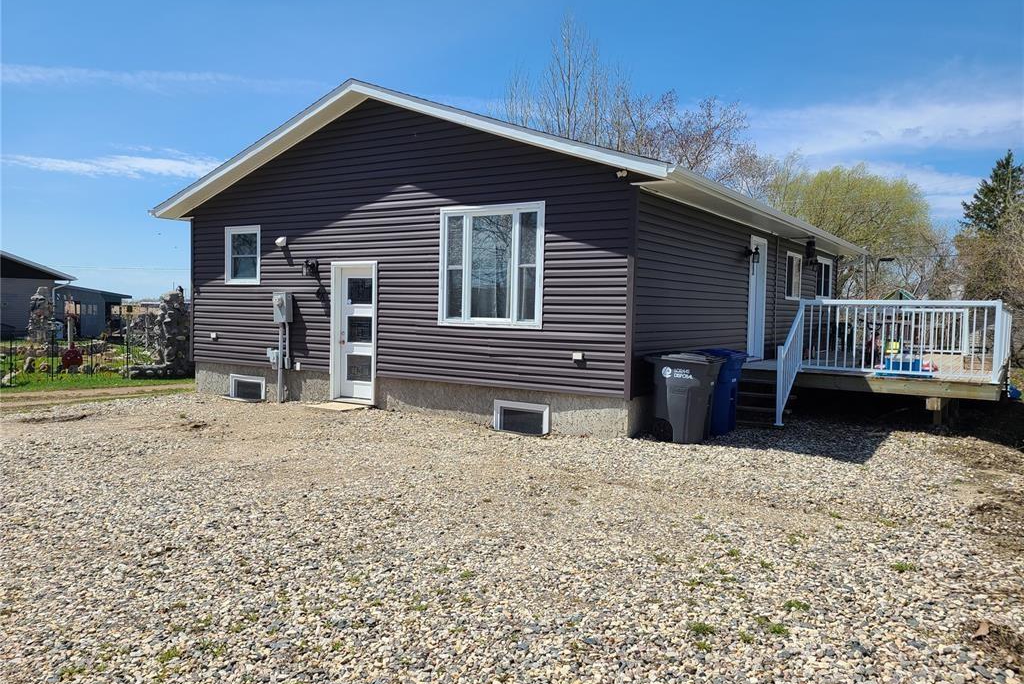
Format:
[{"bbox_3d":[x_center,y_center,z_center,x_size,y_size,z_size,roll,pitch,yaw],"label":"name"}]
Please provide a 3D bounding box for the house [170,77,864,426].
[{"bbox_3d":[1.415,-1.562,17.029,9.790,4.850,13.940,3,3,33],"label":"house"}]

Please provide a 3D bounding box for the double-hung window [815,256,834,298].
[{"bbox_3d":[7.654,-1.552,18.827,0.120,0.970,1.780,3,3,33],"label":"double-hung window"}]

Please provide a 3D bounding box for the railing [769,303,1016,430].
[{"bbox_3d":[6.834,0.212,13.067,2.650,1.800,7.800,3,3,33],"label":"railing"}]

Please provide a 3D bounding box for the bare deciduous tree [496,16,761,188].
[{"bbox_3d":[5.460,-7.071,33.679,11.300,14.660,9.000,1,3,9],"label":"bare deciduous tree"}]

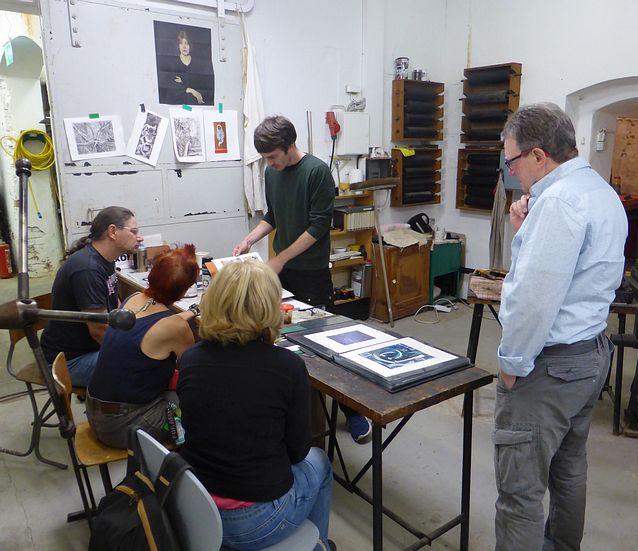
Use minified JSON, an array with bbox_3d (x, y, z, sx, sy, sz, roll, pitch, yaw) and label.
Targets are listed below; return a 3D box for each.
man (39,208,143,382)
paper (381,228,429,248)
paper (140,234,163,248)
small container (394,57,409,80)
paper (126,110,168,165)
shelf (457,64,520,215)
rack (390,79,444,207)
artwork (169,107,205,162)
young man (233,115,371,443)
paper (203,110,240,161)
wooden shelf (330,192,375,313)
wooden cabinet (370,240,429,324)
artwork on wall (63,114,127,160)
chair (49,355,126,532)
[{"bbox_3d":[-0.994,0.291,2.687,0.800,1.280,0.520,-9,15,-32],"label":"man"},{"bbox_3d":[0.826,-0.344,5.011,0.475,0.088,0.250,-11,17,-37],"label":"paper"},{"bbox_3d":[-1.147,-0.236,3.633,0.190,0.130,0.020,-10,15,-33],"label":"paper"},{"bbox_3d":[0.757,-1.875,4.809,0.126,0.185,0.126,-1,14,0],"label":"small container"},{"bbox_3d":[-1.179,-0.957,3.670,0.206,0.345,0.010,17,-1,-40],"label":"paper"},{"bbox_3d":[1.606,-1.276,5.053,0.169,1.339,0.515,-11,17,-37],"label":"shelf"},{"bbox_3d":[0.960,-1.263,5.149,0.530,1.150,0.150,-10,15,-33],"label":"rack"},{"bbox_3d":[-1.035,-1.122,4.281,0.285,0.410,0.020,-10,15,-33],"label":"artwork"},{"bbox_3d":[-0.060,-0.010,2.951,0.600,1.710,0.580,-12,17,-39],"label":"young man"},{"bbox_3d":[-0.807,-1.165,4.444,0.300,0.410,0.010,-10,15,-33],"label":"paper"},{"bbox_3d":[0.059,-0.118,4.716,0.926,1.208,0.258,-11,17,-37],"label":"wooden shelf"},{"bbox_3d":[0.766,0.022,5.163,0.628,0.708,0.330,-11,17,-37],"label":"wooden cabinet"},{"bbox_3d":[-1.447,-0.897,3.465,0.357,0.261,0.010,-16,20,-36],"label":"artwork on wall"},{"bbox_3d":[-0.746,0.662,2.116,0.490,0.810,0.400,-8,15,-28],"label":"chair"}]

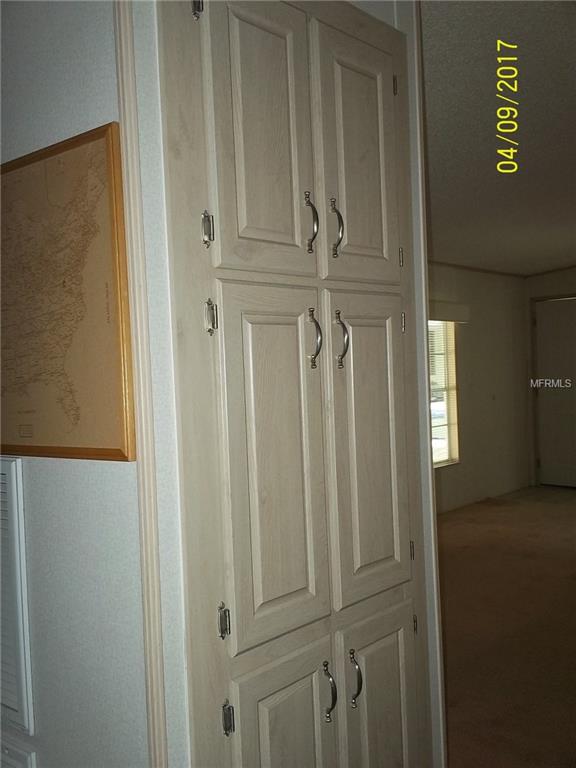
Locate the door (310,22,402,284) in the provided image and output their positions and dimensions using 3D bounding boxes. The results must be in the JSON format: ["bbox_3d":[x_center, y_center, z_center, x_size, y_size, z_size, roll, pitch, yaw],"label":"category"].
[{"bbox_3d":[0.166,-0.503,1.891,0.024,0.548,0.308,-2,1,38],"label":"door"}]

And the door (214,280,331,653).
[{"bbox_3d":[-0.015,0.148,1.636,0.024,0.685,0.297,-2,1,38],"label":"door"}]

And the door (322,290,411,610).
[{"bbox_3d":[0.191,0.135,1.902,0.024,0.685,0.308,-2,1,38],"label":"door"}]

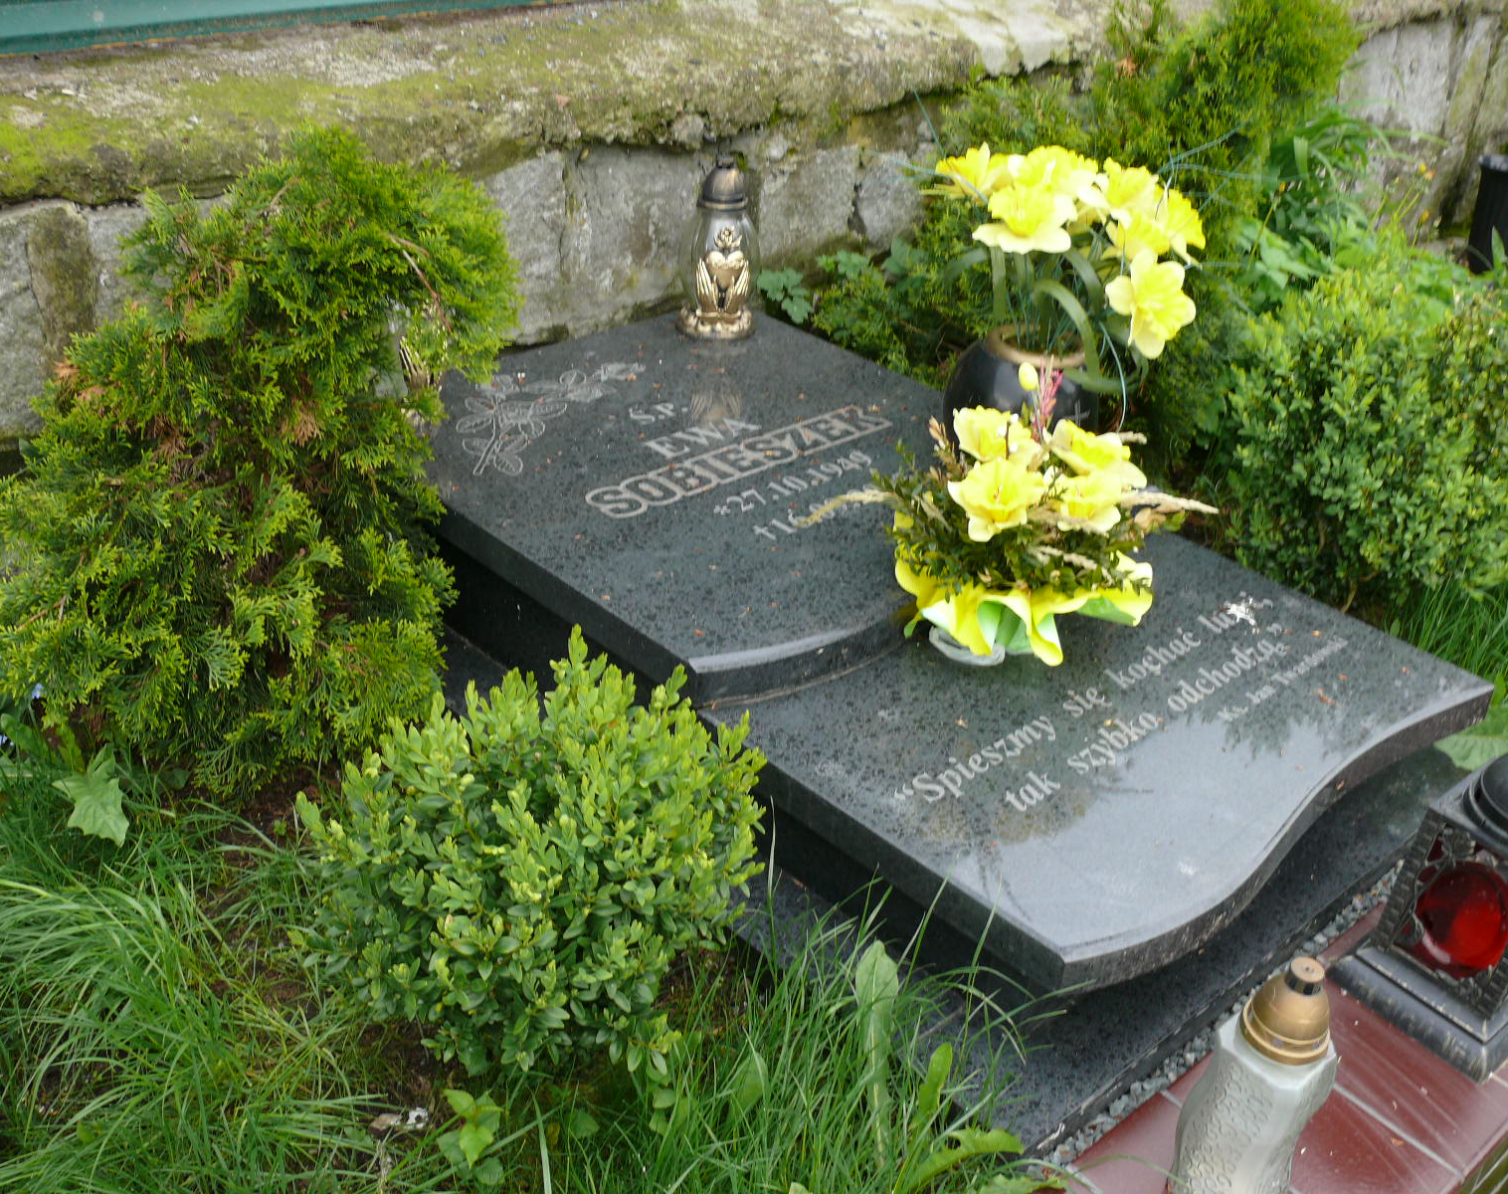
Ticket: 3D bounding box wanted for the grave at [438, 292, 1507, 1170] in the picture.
[{"bbox_3d":[0.119,0.003,2.158,0.985,0.235,1.445,-22,40,-38],"label":"grave"}]

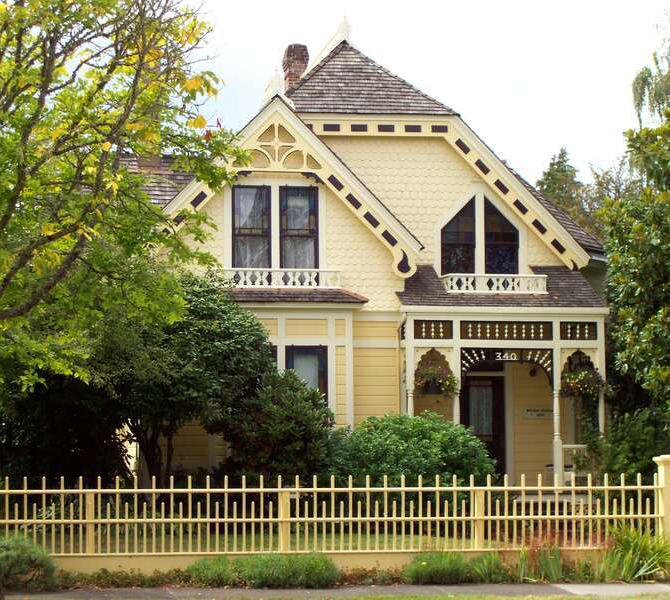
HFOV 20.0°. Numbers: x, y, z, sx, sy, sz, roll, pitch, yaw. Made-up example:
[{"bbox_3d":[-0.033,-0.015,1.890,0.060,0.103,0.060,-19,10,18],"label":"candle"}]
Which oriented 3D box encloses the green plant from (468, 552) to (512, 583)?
[{"bbox_3d":[1.677,2.892,20.551,0.461,0.305,0.420,0,-4,-9],"label":"green plant"}]

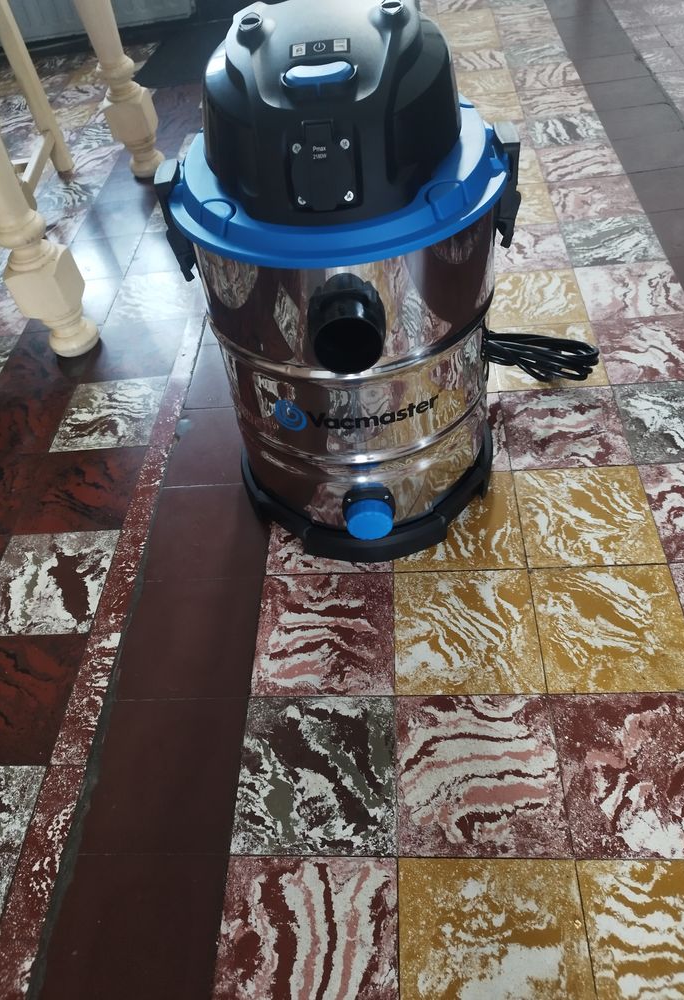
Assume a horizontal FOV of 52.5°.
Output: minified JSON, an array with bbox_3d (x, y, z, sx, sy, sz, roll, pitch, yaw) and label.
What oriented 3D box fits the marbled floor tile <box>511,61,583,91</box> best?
[{"bbox_3d":[0.553,-1.137,1.882,0.168,0.015,0.168,-2,49,7],"label":"marbled floor tile"}]

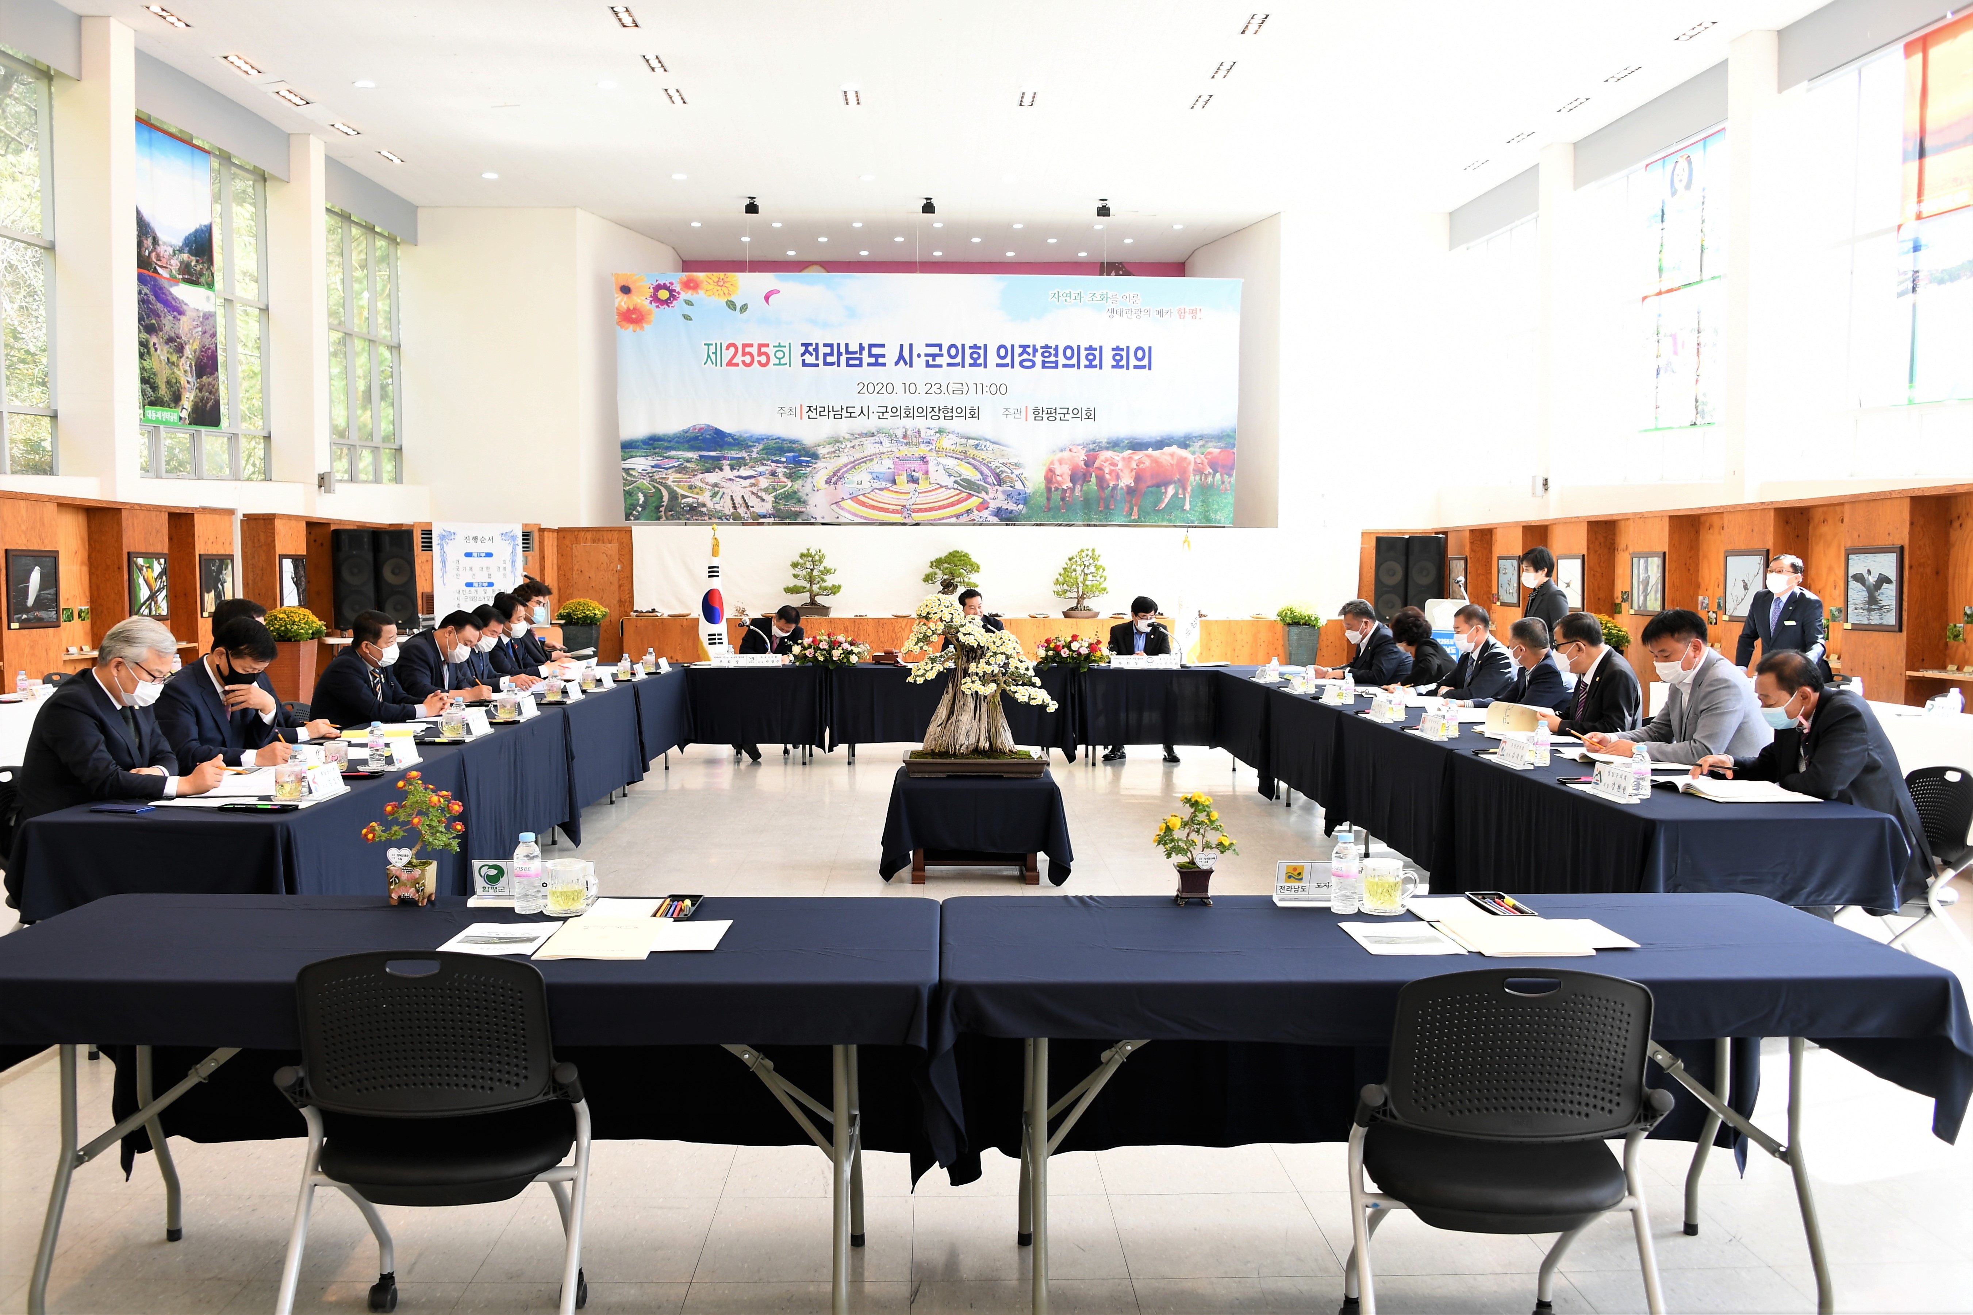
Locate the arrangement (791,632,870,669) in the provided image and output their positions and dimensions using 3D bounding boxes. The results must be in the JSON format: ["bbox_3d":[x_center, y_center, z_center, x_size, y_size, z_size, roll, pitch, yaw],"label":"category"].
[{"bbox_3d":[-1.202,-0.059,11.730,0.600,0.270,0.360,0,3,-2],"label":"arrangement"}]

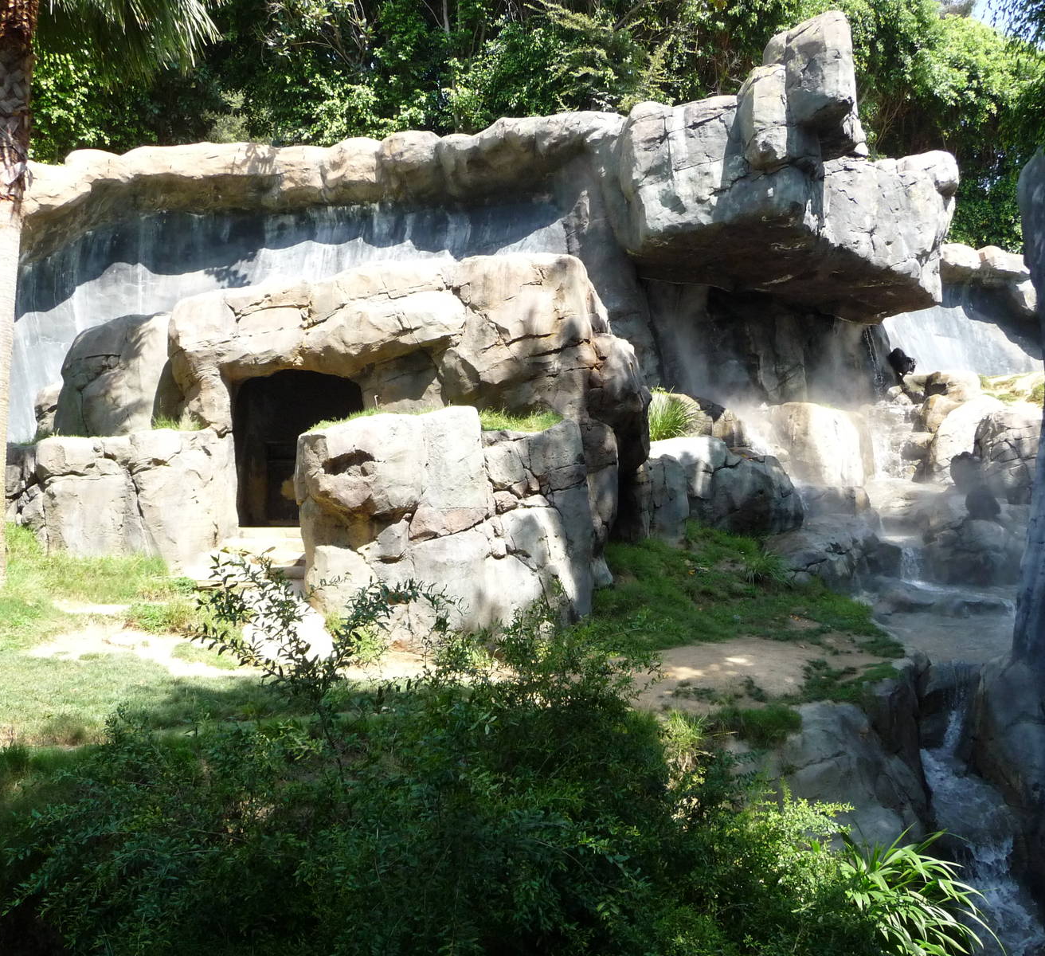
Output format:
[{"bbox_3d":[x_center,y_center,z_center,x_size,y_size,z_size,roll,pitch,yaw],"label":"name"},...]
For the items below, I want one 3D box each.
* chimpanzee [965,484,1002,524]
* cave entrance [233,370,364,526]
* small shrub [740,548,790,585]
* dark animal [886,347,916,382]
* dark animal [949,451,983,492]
[{"bbox_3d":[8.765,0.492,19.600,0.620,0.720,0.580,2,4,37],"label":"chimpanzee"},{"bbox_3d":[-3.390,-0.452,15.600,1.950,2.360,0.800,0,3,-7],"label":"cave entrance"},{"bbox_3d":[3.943,1.444,16.800,0.800,0.600,0.750,0,3,0],"label":"small shrub"},{"bbox_3d":[8.206,-2.445,22.300,0.750,0.770,0.500,2,4,37],"label":"dark animal"},{"bbox_3d":[8.701,-0.127,20.200,0.620,0.800,0.580,2,3,30],"label":"dark animal"}]

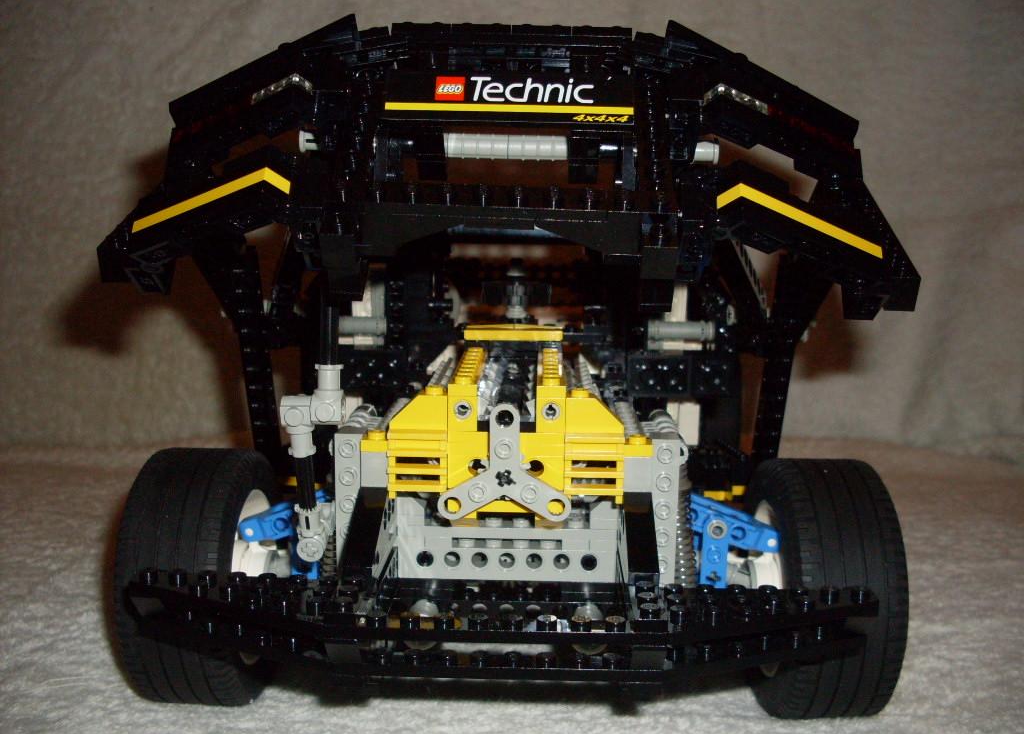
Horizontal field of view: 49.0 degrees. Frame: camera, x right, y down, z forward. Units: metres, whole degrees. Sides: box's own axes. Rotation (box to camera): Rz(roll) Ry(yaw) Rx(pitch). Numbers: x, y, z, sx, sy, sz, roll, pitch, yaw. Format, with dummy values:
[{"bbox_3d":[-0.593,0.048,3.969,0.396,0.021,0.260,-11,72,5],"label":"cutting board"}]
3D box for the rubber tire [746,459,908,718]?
[{"bbox_3d":[0.098,0.071,0.364,0.036,0.082,0.082,1,9,0],"label":"rubber tire"}]

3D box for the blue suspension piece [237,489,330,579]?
[{"bbox_3d":[-0.072,0.054,0.363,0.034,0.029,0.020,1,9,1],"label":"blue suspension piece"}]

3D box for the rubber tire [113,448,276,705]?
[{"bbox_3d":[-0.099,0.068,0.367,0.036,0.082,0.082,1,9,0],"label":"rubber tire"}]

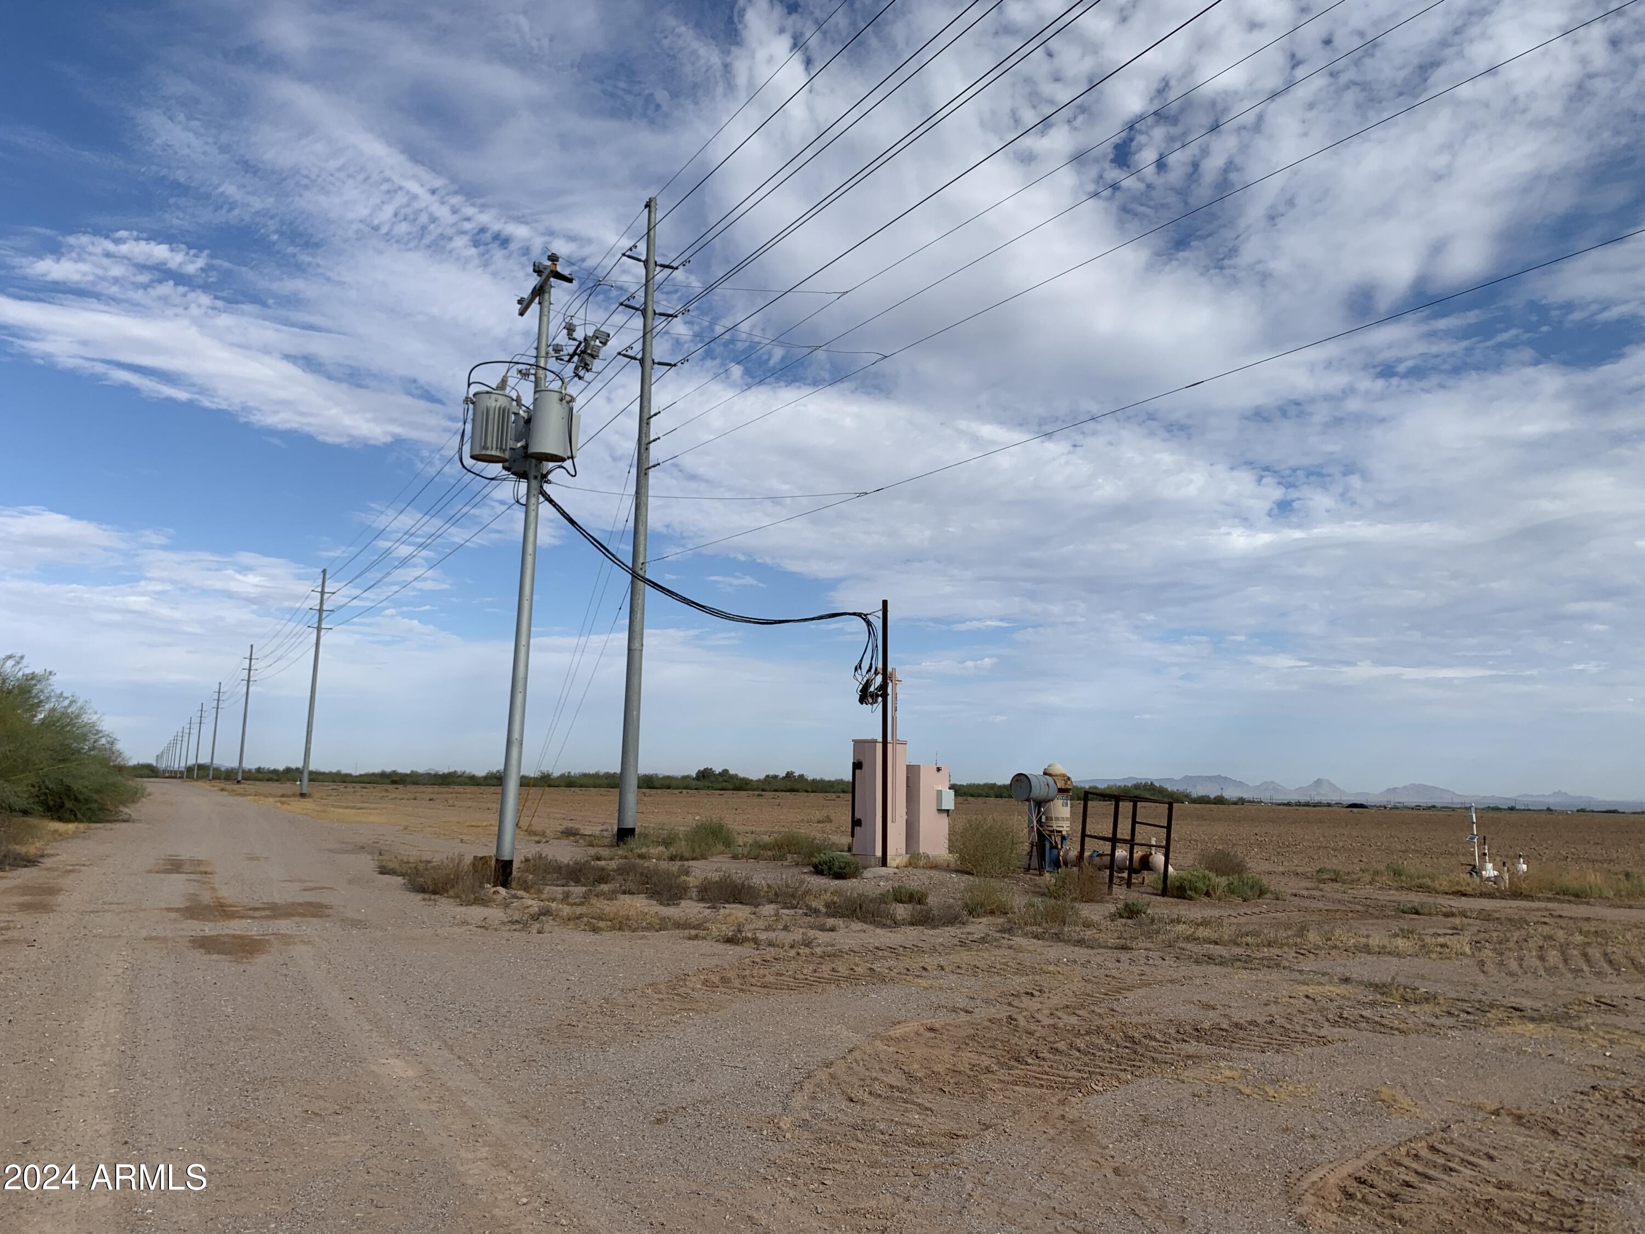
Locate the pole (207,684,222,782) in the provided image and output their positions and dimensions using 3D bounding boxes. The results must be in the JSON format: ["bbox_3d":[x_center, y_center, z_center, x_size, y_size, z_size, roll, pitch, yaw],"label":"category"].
[{"bbox_3d":[-117.823,22.466,239.985,0.500,19.128,0.500,1,-8,0],"label":"pole"}]

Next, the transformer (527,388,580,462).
[{"bbox_3d":[-4.340,-3.094,19.965,0.700,1.080,0.740,1,-8,0],"label":"transformer"}]

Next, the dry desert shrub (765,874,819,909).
[{"bbox_3d":[-0.408,3.746,16.907,0.715,0.450,0.627,1,-8,0],"label":"dry desert shrub"}]

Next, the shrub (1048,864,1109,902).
[{"bbox_3d":[4.056,4.207,19.596,0.957,0.558,0.909,1,-8,0],"label":"shrub"}]

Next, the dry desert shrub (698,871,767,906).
[{"bbox_3d":[-1.272,3.790,17.315,0.959,0.440,0.742,1,-8,0],"label":"dry desert shrub"}]

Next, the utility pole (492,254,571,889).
[{"bbox_3d":[-4.850,-0.845,20.317,0.800,10.300,2.200,5,-9,-28],"label":"utility pole"}]

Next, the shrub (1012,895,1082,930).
[{"bbox_3d":[2.812,3.688,15.407,0.896,0.397,0.851,1,-8,0],"label":"shrub"}]

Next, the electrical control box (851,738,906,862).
[{"bbox_3d":[1.220,3.778,25.710,0.720,2.401,0.860,5,-9,-28],"label":"electrical control box"}]

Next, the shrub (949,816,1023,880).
[{"bbox_3d":[3.232,4.522,24.372,1.415,1.196,1.344,1,-8,0],"label":"shrub"}]

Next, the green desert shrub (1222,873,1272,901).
[{"bbox_3d":[6.739,4.285,19.648,0.772,0.427,0.716,1,-8,0],"label":"green desert shrub"}]

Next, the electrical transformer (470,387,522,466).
[{"bbox_3d":[-5.290,-3.091,19.946,0.720,1.050,0.640,4,-8,-17],"label":"electrical transformer"}]

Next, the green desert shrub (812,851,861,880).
[{"bbox_3d":[0.262,4.528,22.529,0.885,0.473,0.776,1,-8,0],"label":"green desert shrub"}]

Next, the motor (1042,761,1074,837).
[{"bbox_3d":[4.837,3.730,25.342,0.640,1.565,0.640,1,-8,0],"label":"motor"}]

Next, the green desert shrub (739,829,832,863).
[{"bbox_3d":[-0.794,4.927,26.594,1.955,0.661,1.411,1,-8,0],"label":"green desert shrub"}]

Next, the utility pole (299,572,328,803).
[{"bbox_3d":[-42.811,5.405,103.945,0.500,19.128,0.500,1,-8,0],"label":"utility pole"}]

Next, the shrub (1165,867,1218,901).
[{"bbox_3d":[6.042,4.358,20.238,0.862,0.518,0.819,1,-8,0],"label":"shrub"}]

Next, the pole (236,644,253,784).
[{"bbox_3d":[-78.347,13.148,167.800,2.100,18.916,0.500,5,-9,-28],"label":"pole"}]

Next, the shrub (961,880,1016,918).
[{"bbox_3d":[2.203,3.730,16.415,0.711,0.452,0.623,1,-8,0],"label":"shrub"}]

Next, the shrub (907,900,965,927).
[{"bbox_3d":[1.445,3.719,15.526,0.742,0.310,0.705,1,-8,0],"label":"shrub"}]

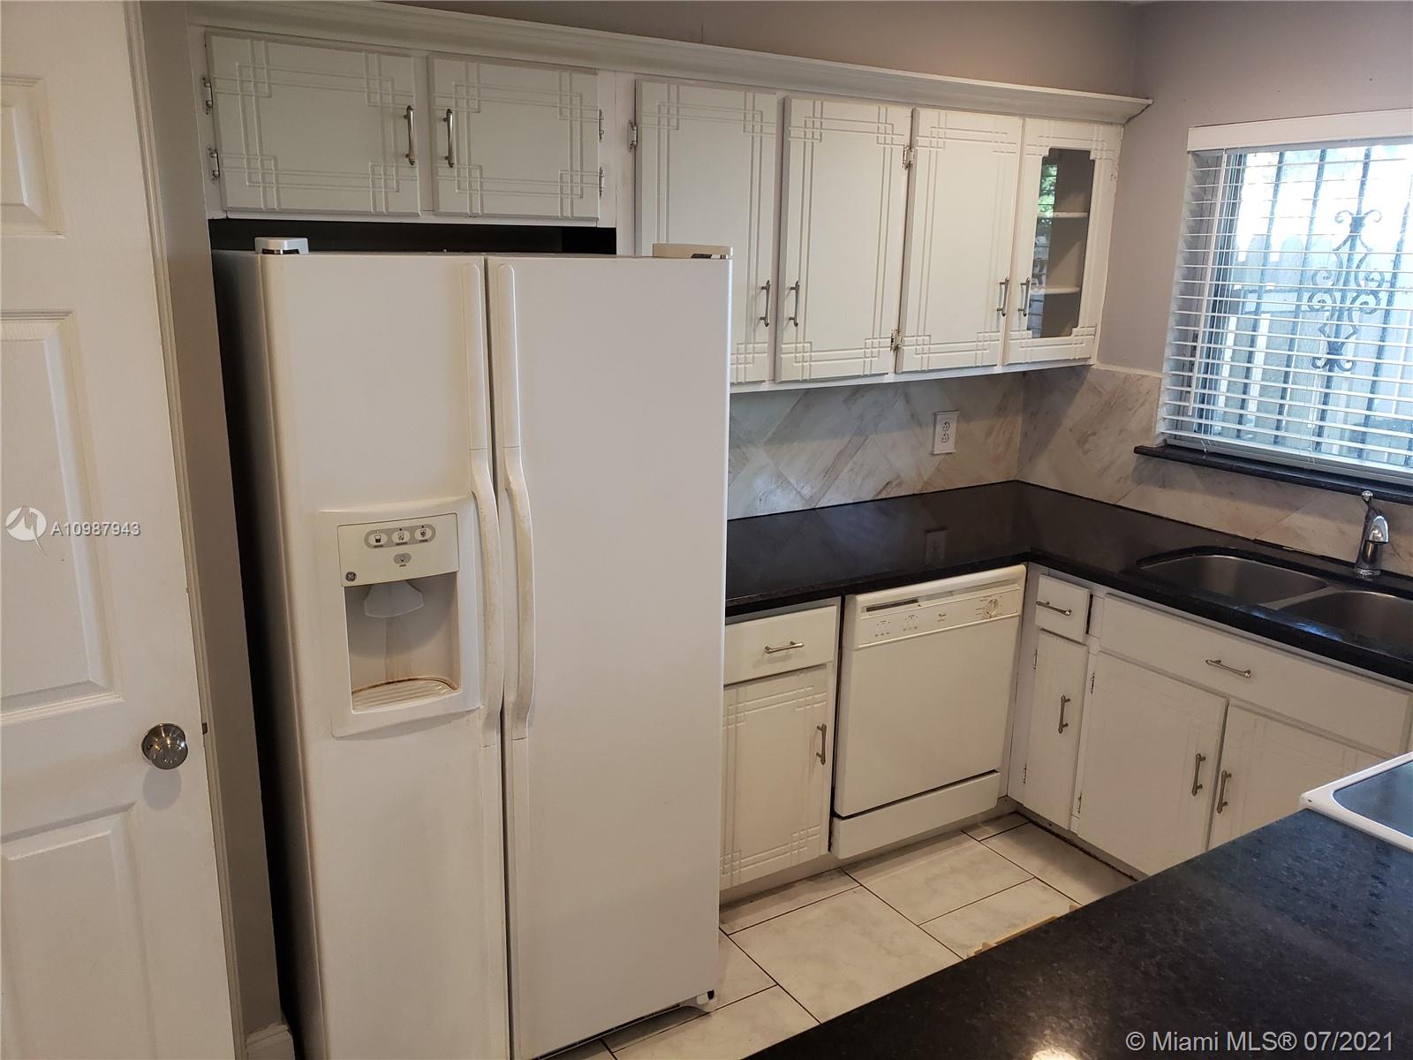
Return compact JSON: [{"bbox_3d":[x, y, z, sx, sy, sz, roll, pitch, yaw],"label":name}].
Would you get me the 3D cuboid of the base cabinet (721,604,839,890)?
[{"bbox_3d":[0.016,0.492,2.960,0.416,0.766,0.620,-8,17,-29],"label":"base cabinet"}]

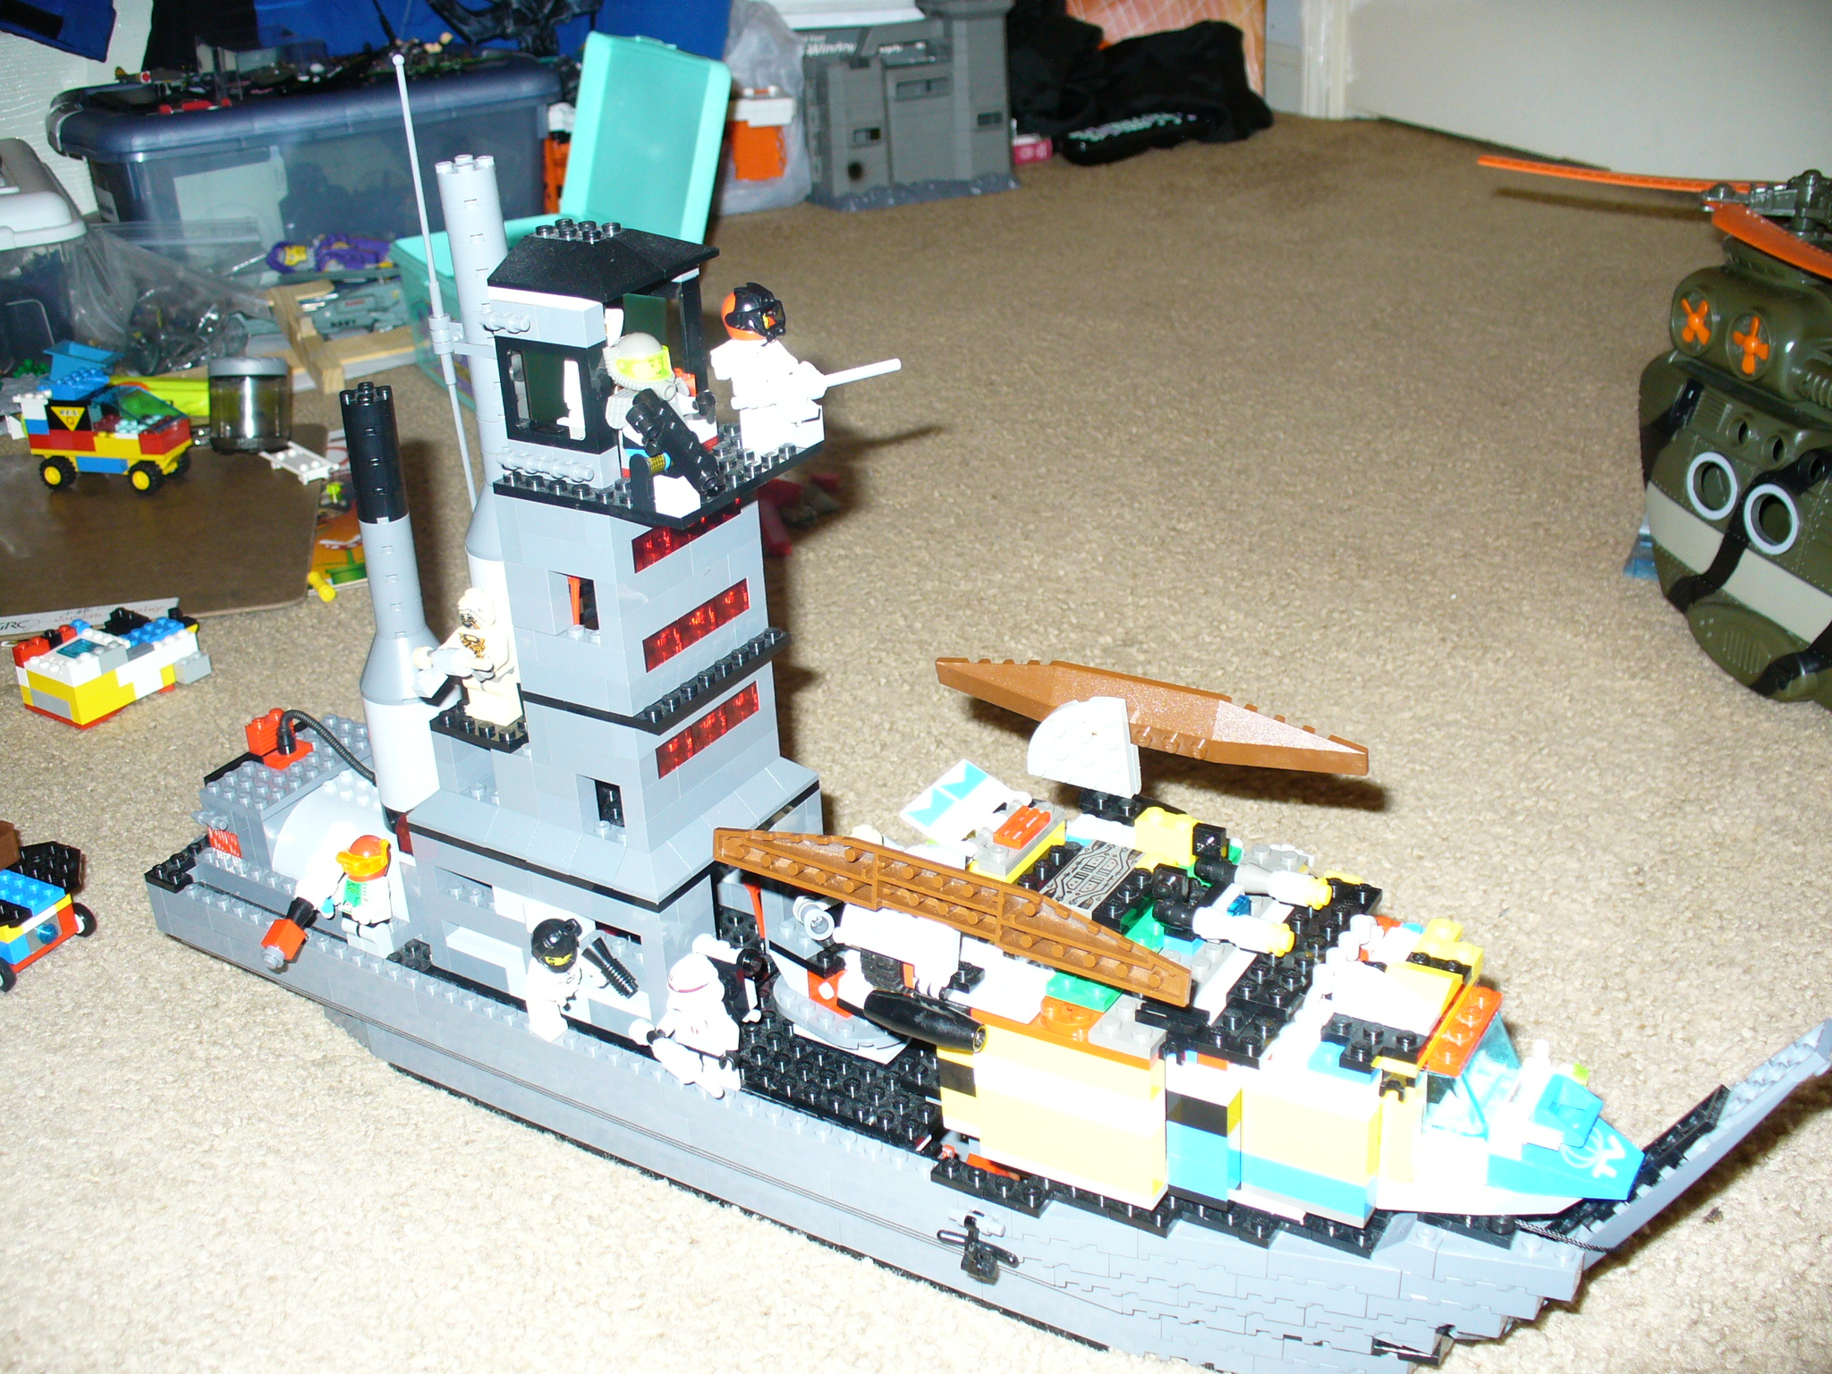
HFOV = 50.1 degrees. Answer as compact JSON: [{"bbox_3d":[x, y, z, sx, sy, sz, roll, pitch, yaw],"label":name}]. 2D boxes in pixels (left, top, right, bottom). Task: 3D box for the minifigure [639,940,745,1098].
[{"bbox_3d":[-0.059,0.090,0.528,0.026,0.043,0.019,13,30,29],"label":"minifigure"}]

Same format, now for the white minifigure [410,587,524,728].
[{"bbox_3d":[-0.126,-0.008,0.558,0.027,0.041,0.019,13,30,29],"label":"white minifigure"}]

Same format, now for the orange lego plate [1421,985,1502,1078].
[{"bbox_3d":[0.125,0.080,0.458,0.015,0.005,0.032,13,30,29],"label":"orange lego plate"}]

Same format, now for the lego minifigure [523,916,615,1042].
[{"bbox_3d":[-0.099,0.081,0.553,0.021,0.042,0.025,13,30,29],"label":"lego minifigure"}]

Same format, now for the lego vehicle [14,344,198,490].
[{"bbox_3d":[-0.479,-0.159,1.150,0.101,0.085,0.038,5,25,10],"label":"lego vehicle"}]

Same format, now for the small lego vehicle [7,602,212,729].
[{"bbox_3d":[-0.368,-0.013,0.897,0.054,0.036,0.071,14,28,30],"label":"small lego vehicle"}]

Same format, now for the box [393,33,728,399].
[{"bbox_3d":[-0.234,-0.309,1.303,0.170,0.217,0.228,-15,28,-27],"label":"box"}]

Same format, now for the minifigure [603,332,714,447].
[{"bbox_3d":[-0.067,-0.069,0.492,0.027,0.043,0.025,13,30,29],"label":"minifigure"}]

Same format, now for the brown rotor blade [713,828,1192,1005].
[{"bbox_3d":[0.006,0.047,0.450,0.129,0.018,0.010,14,37,29],"label":"brown rotor blade"}]

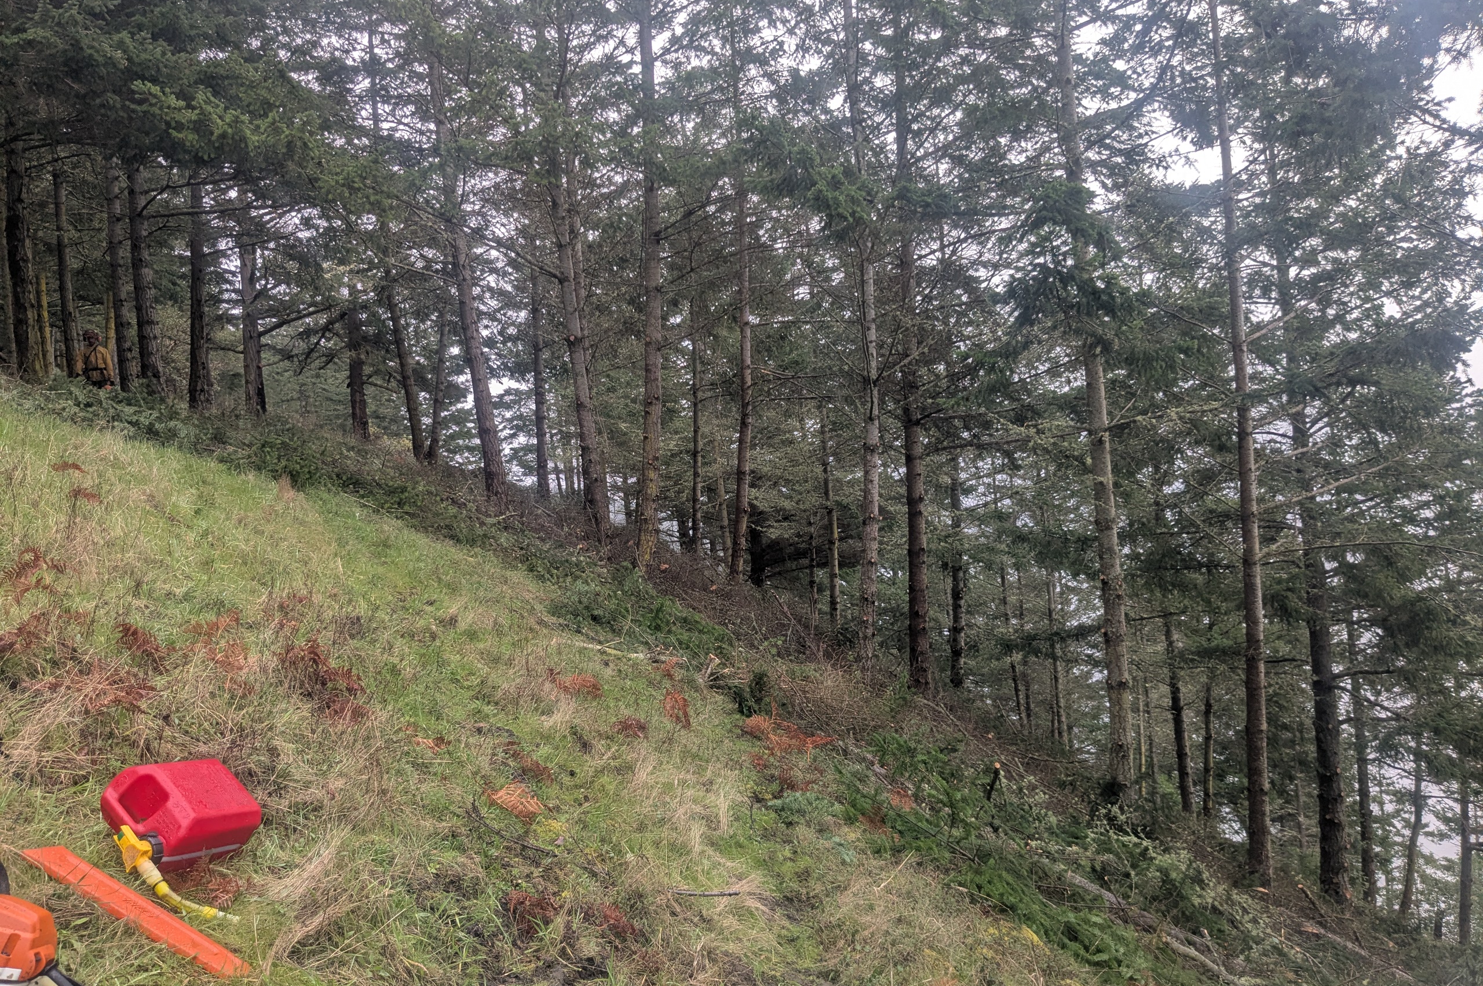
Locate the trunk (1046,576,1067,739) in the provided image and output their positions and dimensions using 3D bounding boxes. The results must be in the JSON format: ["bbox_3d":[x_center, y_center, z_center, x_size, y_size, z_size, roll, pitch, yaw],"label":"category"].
[{"bbox_3d":[6.927,3.599,25.473,0.190,3.667,0.190,-4,1,0],"label":"trunk"}]

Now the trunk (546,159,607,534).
[{"bbox_3d":[-2.427,-2.179,17.056,0.341,5.567,0.306,-6,-1,-7],"label":"trunk"}]

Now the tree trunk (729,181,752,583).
[{"bbox_3d":[-0.022,-2.100,21.943,0.250,7.618,0.250,1,1,0],"label":"tree trunk"}]

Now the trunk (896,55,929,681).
[{"bbox_3d":[2.767,-2.034,18.920,0.290,10.563,0.290,-2,1,0],"label":"trunk"}]

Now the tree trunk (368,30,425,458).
[{"bbox_3d":[-6.143,-4.456,20.578,0.287,7.745,0.226,-6,-1,-15],"label":"tree trunk"}]

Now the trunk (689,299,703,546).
[{"bbox_3d":[-0.973,-1.461,25.055,0.200,5.454,0.175,-1,-1,-2],"label":"trunk"}]

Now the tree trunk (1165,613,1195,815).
[{"bbox_3d":[8.519,4.301,22.471,0.220,3.929,0.220,-6,1,0],"label":"tree trunk"}]

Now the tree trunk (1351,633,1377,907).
[{"bbox_3d":[11.555,5.153,21.463,0.220,4.969,0.220,-3,1,0],"label":"tree trunk"}]

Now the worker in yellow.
[{"bbox_3d":[-11.995,-2.143,21.500,0.620,1.800,0.380,-3,1,-16],"label":"worker in yellow"}]

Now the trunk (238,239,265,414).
[{"bbox_3d":[-8.897,-2.992,20.976,0.290,3.234,0.290,-3,1,0],"label":"trunk"}]

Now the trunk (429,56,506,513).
[{"bbox_3d":[-4.044,-3.192,17.067,0.341,6.662,0.306,-7,-1,-12],"label":"trunk"}]

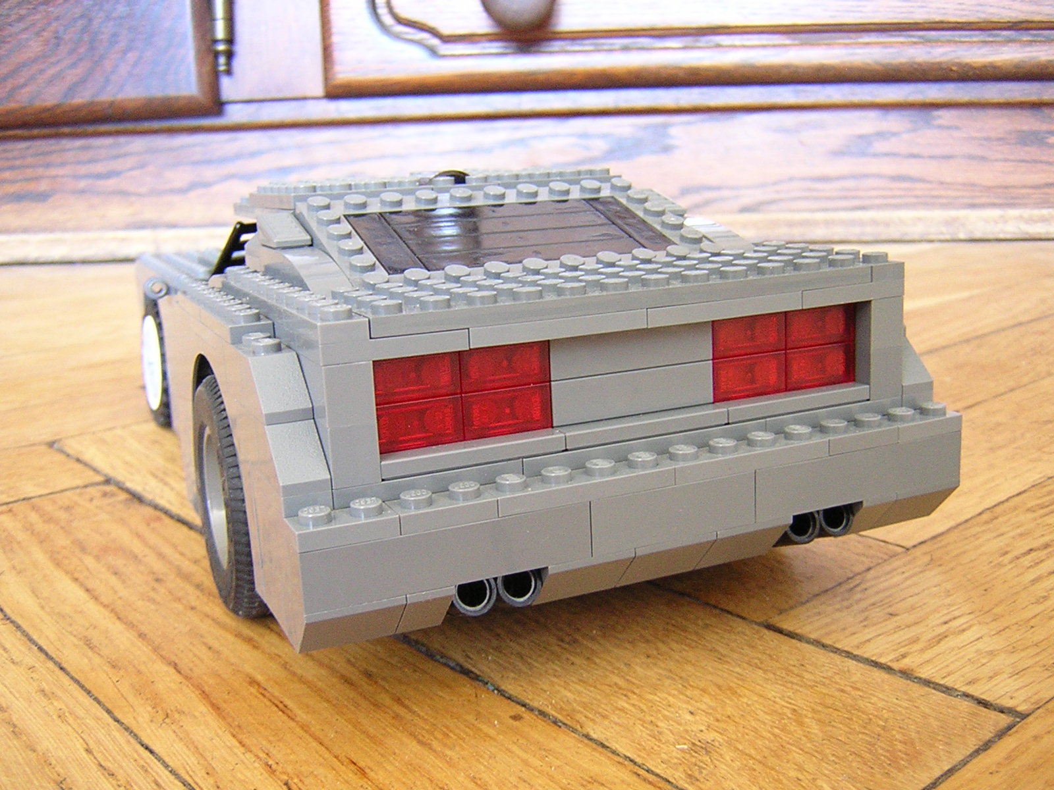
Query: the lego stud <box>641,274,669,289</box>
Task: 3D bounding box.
[{"bbox_3d":[0.022,-0.020,0.189,0.005,0.002,0.005,-3,12,1],"label":"lego stud"}]

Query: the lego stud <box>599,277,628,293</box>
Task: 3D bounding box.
[{"bbox_3d":[0.015,-0.019,0.186,0.005,0.002,0.005,-3,12,1],"label":"lego stud"}]

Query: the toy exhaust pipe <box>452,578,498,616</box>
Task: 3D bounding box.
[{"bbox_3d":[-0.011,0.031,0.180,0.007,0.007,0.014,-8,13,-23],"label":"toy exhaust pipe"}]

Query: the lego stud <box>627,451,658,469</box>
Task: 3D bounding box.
[{"bbox_3d":[0.020,0.011,0.185,0.005,0.002,0.005,-3,12,1],"label":"lego stud"}]

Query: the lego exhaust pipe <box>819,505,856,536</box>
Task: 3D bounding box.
[{"bbox_3d":[0.055,0.021,0.208,0.008,0.008,0.013,-8,13,-22],"label":"lego exhaust pipe"}]

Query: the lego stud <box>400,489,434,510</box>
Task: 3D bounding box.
[{"bbox_3d":[-0.017,0.016,0.168,0.005,0.002,0.005,-3,12,1],"label":"lego stud"}]

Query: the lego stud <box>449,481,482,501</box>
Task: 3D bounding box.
[{"bbox_3d":[-0.010,0.015,0.172,0.005,0.002,0.005,-3,12,1],"label":"lego stud"}]

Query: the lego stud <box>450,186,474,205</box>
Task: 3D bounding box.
[{"bbox_3d":[-0.015,-0.044,0.244,0.005,0.002,0.005,5,30,-3],"label":"lego stud"}]

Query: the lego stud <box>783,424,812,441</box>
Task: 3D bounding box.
[{"bbox_3d":[0.049,0.007,0.197,0.005,0.002,0.005,-3,12,1],"label":"lego stud"}]

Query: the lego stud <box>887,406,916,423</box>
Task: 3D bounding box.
[{"bbox_3d":[0.071,0.004,0.207,0.005,0.002,0.005,-8,13,-23],"label":"lego stud"}]

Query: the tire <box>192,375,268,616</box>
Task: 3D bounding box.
[{"bbox_3d":[-0.054,0.020,0.231,0.024,0.050,0.050,-8,13,-23],"label":"tire"}]

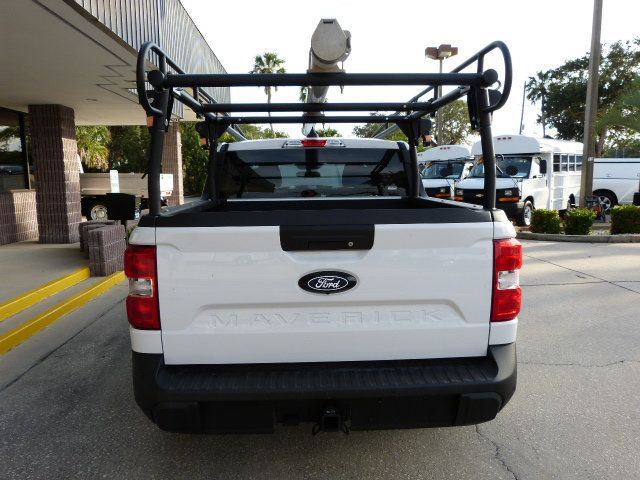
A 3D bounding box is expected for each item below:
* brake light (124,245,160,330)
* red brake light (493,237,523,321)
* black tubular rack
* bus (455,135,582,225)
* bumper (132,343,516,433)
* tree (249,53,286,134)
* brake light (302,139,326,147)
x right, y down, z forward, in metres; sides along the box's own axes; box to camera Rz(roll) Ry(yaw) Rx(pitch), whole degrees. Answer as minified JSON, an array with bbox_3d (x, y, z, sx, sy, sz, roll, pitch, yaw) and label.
[{"bbox_3d":[-0.743,0.196,1.967,0.160,0.365,0.150,-1,8,-3],"label":"brake light"},{"bbox_3d":[0.806,0.170,2.036,0.160,0.365,0.150,-1,8,-3],"label":"red brake light"},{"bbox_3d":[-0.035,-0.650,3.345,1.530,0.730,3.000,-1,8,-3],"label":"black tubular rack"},{"bbox_3d":[6.641,-1.991,14.982,5.800,2.580,2.100,-8,11,-43],"label":"bus"},{"bbox_3d":[0.037,0.629,2.038,1.730,0.320,0.420,-1,8,-3],"label":"bumper"},{"bbox_3d":[-3.837,-9.191,36.960,3.000,11.100,3.000,-1,8,-3],"label":"tree"},{"bbox_3d":[-0.046,-0.741,3.514,0.200,0.060,0.070,-1,8,-3],"label":"brake light"}]

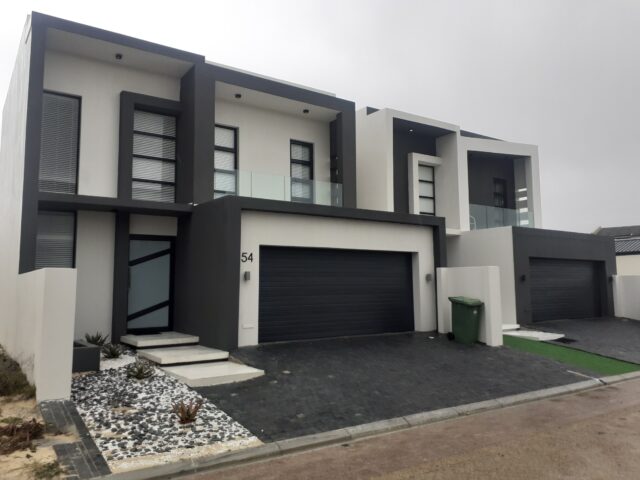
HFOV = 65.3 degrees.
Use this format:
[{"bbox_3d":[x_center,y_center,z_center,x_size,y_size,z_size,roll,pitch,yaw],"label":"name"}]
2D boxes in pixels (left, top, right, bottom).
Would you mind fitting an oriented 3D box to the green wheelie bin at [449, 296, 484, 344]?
[{"bbox_3d":[3.715,2.032,12.643,0.730,1.070,0.580,-1,-4,40],"label":"green wheelie bin"}]

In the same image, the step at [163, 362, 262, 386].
[{"bbox_3d":[-1.942,2.344,8.894,1.350,0.125,1.600,3,-6,-34],"label":"step"}]

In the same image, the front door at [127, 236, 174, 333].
[{"bbox_3d":[-4.230,1.102,12.478,1.180,2.410,0.080,3,-6,-34],"label":"front door"}]

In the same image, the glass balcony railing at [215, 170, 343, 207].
[{"bbox_3d":[-0.985,-1.227,13.403,3.950,0.970,0.040,3,-6,-34],"label":"glass balcony railing"}]

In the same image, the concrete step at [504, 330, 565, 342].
[{"bbox_3d":[6.087,2.813,14.630,1.400,0.125,1.600,3,-6,-34],"label":"concrete step"}]

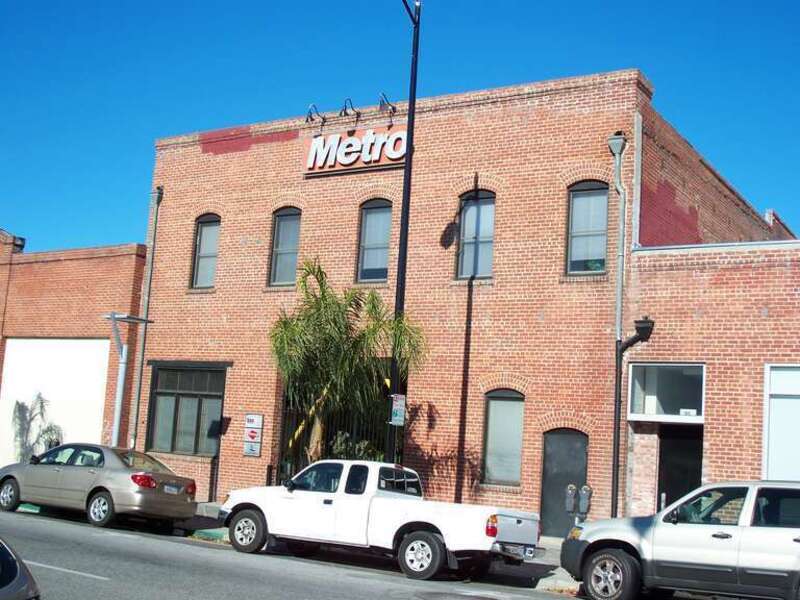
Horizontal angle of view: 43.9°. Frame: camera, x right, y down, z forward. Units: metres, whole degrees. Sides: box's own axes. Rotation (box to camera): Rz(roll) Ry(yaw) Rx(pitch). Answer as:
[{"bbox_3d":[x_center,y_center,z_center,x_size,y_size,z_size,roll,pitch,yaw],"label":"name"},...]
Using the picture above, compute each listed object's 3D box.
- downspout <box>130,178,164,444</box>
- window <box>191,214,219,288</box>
[{"bbox_3d":[-6.427,0.909,24.967,0.240,7.718,0.220,-1,-9,32],"label":"downspout"},{"bbox_3d":[-4.818,-1.222,24.788,0.843,1.883,0.150,-1,-9,32],"label":"window"}]

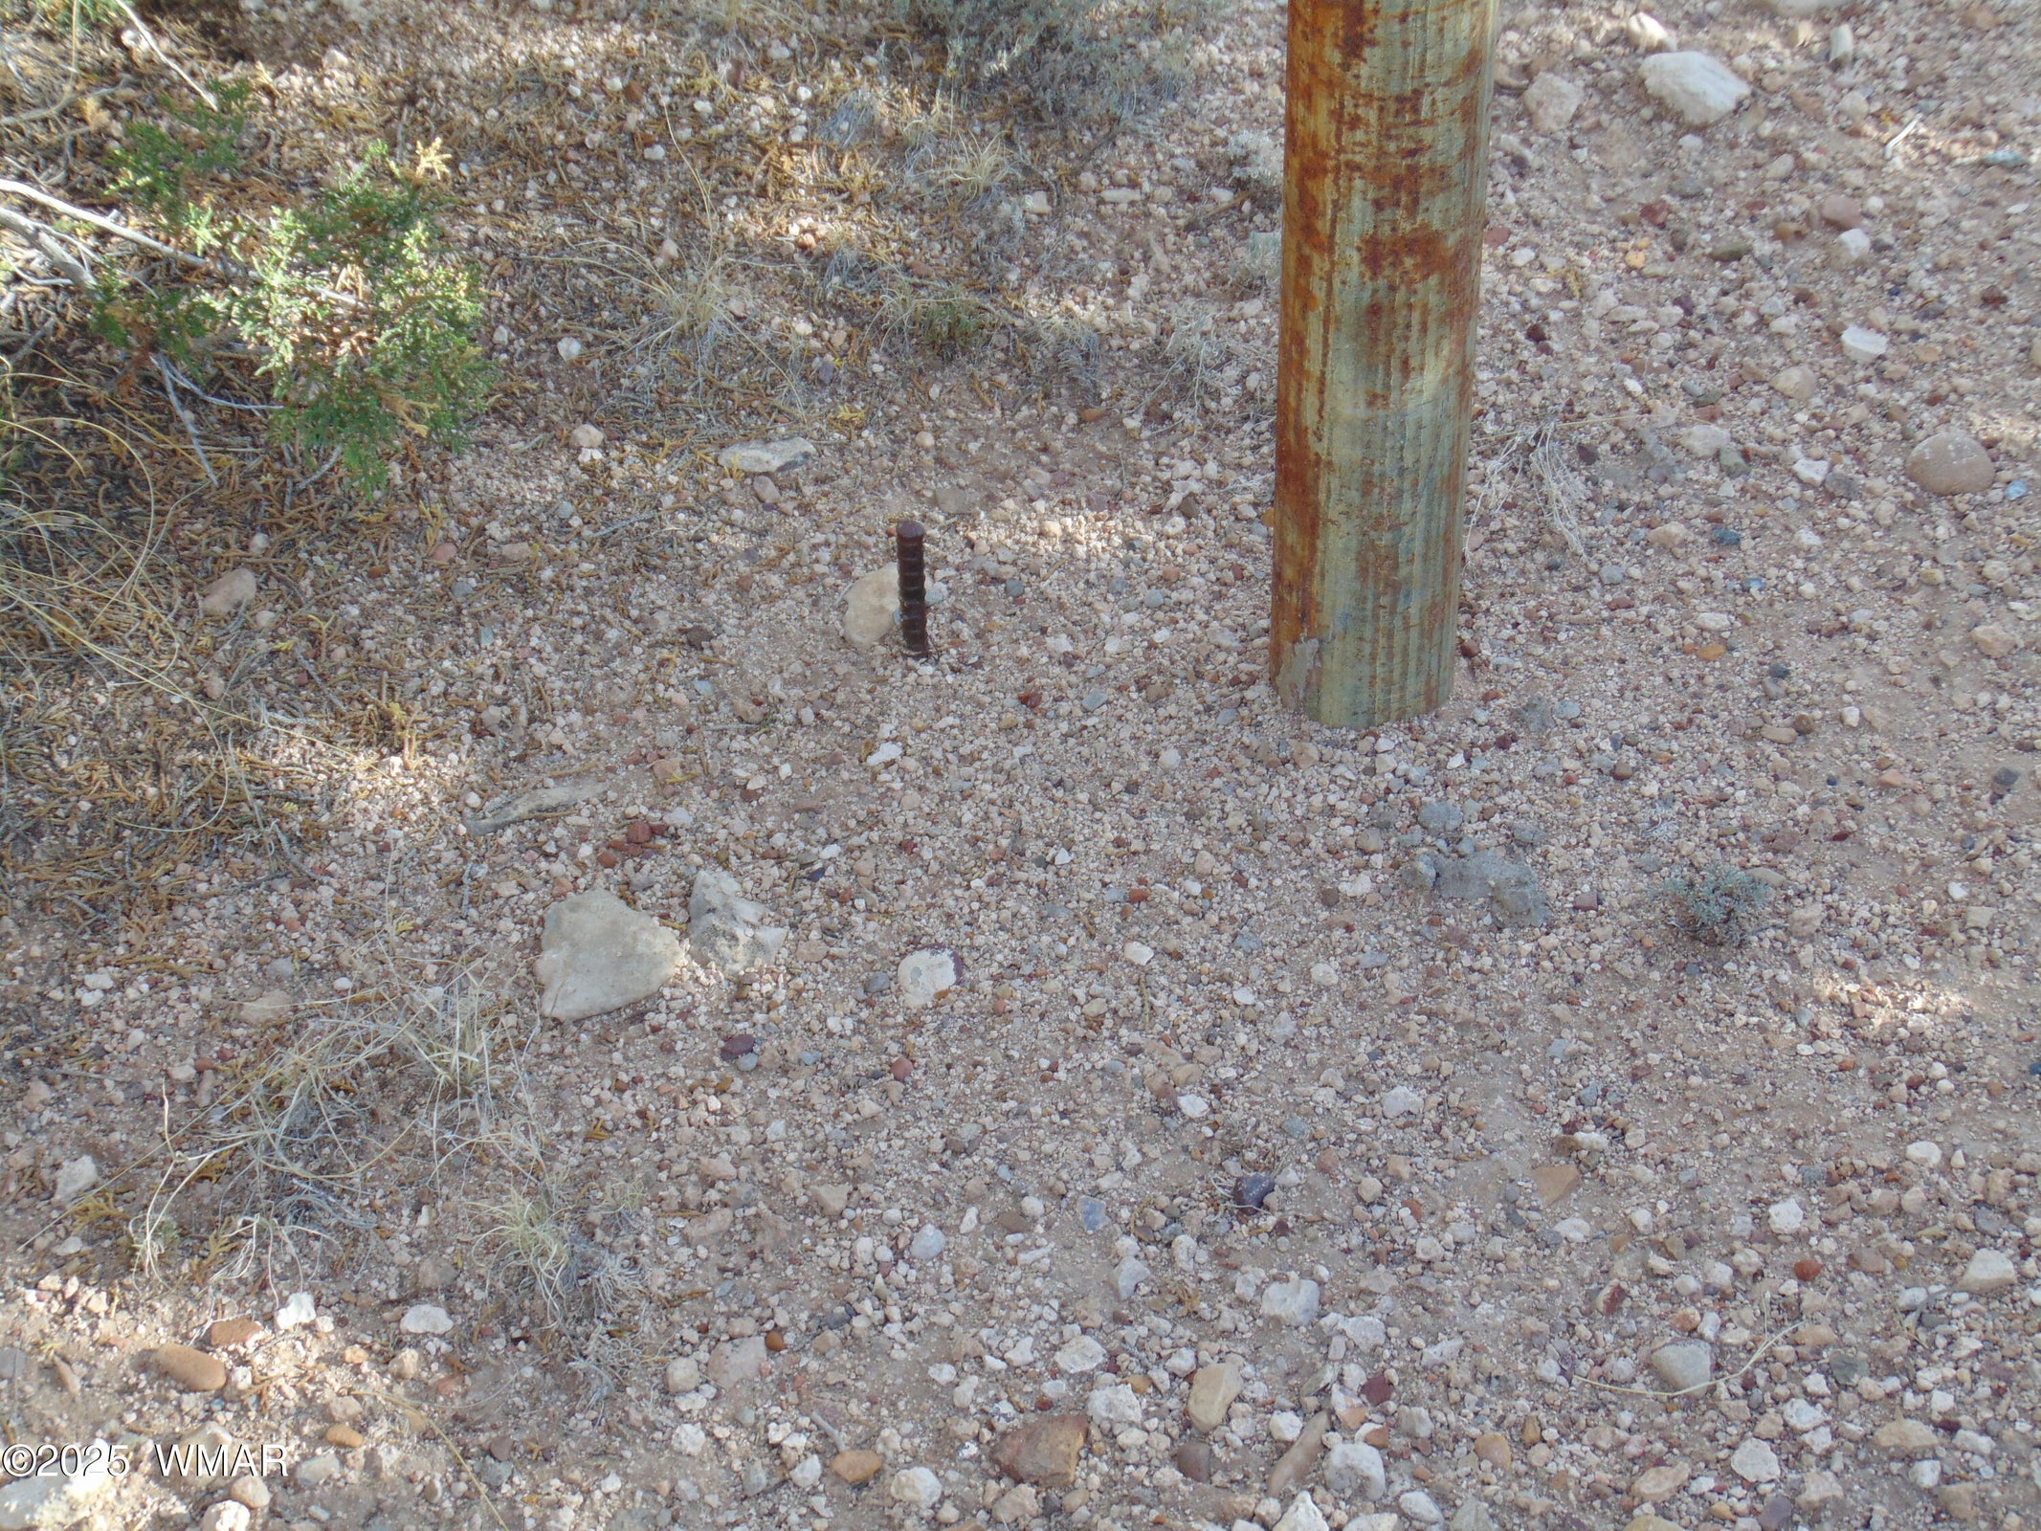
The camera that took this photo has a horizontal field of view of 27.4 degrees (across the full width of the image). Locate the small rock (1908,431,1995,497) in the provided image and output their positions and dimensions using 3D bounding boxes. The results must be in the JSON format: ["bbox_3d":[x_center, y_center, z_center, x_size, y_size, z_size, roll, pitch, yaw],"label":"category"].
[{"bbox_3d":[0.591,-0.193,2.665,0.054,0.031,0.059,-1,45,1],"label":"small rock"}]

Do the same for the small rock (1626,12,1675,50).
[{"bbox_3d":[0.460,-0.538,3.064,0.035,0.020,0.033,1,41,3],"label":"small rock"}]

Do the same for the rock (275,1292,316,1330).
[{"bbox_3d":[-0.364,0.275,2.106,0.021,0.014,0.024,-2,40,0],"label":"rock"}]

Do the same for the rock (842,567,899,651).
[{"bbox_3d":[-0.092,-0.101,2.577,0.036,0.018,0.067,22,46,25],"label":"rock"}]

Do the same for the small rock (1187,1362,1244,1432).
[{"bbox_3d":[0.096,0.319,2.123,0.022,0.016,0.044,18,48,19],"label":"small rock"}]

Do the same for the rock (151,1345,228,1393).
[{"bbox_3d":[-0.421,0.305,2.123,0.046,0.013,0.017,18,45,21],"label":"rock"}]

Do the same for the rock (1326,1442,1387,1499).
[{"bbox_3d":[0.161,0.337,2.005,0.030,0.019,0.035,-2,40,0],"label":"rock"}]

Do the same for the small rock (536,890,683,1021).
[{"bbox_3d":[-0.235,0.102,2.339,0.083,0.029,0.078,-13,42,-13],"label":"small rock"}]

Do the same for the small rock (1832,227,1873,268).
[{"bbox_3d":[0.569,-0.357,2.864,0.027,0.018,0.033,-2,40,0],"label":"small rock"}]

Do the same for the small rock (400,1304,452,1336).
[{"bbox_3d":[-0.303,0.284,2.146,0.027,0.010,0.014,-2,41,0],"label":"small rock"}]

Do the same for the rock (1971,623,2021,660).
[{"bbox_3d":[0.584,-0.074,2.508,0.029,0.017,0.031,-2,40,0],"label":"rock"}]

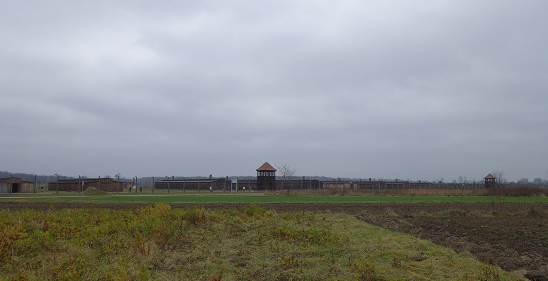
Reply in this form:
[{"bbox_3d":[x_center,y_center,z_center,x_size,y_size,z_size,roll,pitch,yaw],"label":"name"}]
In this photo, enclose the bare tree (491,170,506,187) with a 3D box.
[{"bbox_3d":[117.122,20.476,222.000,7.700,9.500,7.700,0,-6,0],"label":"bare tree"}]

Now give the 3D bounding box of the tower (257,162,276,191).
[{"bbox_3d":[-2.033,9.921,115.500,3.950,7.900,3.950,5,-8,-41],"label":"tower"}]

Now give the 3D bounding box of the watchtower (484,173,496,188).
[{"bbox_3d":[108.325,20.495,213.000,3.950,7.900,3.950,5,-8,-41],"label":"watchtower"}]

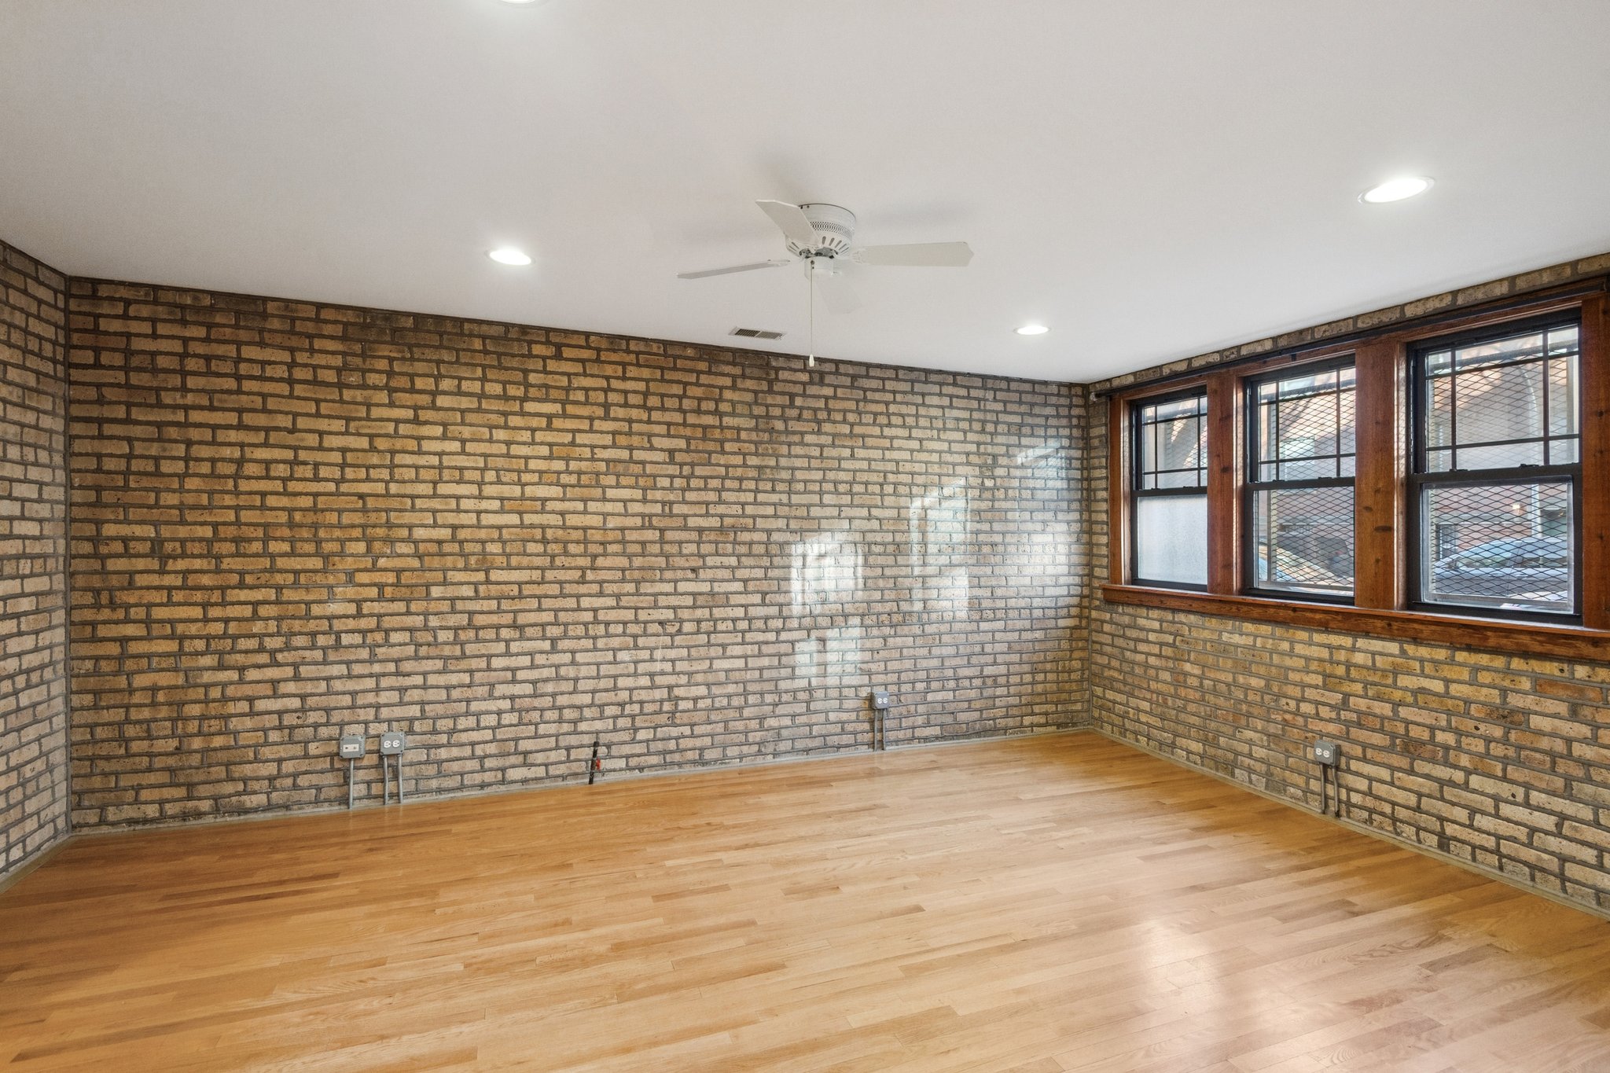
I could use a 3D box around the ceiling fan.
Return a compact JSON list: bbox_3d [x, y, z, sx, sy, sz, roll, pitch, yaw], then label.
[{"bbox_3d":[0.048,-0.845,2.502,1.010,0.520,1.010,1,0,14],"label":"ceiling fan"}]

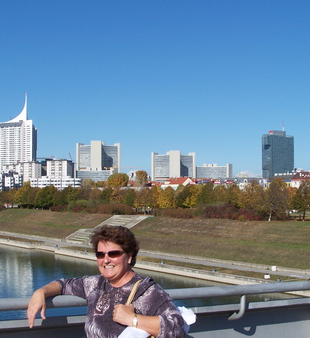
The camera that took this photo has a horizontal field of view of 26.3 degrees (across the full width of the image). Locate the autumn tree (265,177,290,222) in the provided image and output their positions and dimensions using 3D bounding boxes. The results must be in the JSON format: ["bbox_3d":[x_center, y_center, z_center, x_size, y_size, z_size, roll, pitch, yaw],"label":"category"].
[{"bbox_3d":[29.550,7.180,160.000,6.270,10.730,6.200,0,-2,10],"label":"autumn tree"}]

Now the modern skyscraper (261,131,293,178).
[{"bbox_3d":[273.700,-13.168,1471.292,62.000,142.080,32.000,1,-2,-35],"label":"modern skyscraper"}]

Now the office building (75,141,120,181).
[{"bbox_3d":[-108.180,5.740,1270.000,86.160,118.710,70.000,0,-2,-5],"label":"office building"}]

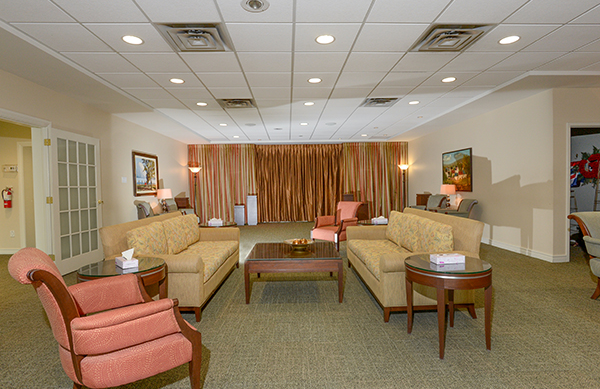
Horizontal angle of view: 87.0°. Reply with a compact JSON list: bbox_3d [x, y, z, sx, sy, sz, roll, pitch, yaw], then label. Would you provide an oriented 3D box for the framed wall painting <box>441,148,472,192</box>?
[{"bbox_3d":[3.629,-0.535,7.379,0.040,0.930,1.290,-1,2,-2],"label":"framed wall painting"}]

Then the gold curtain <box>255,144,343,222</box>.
[{"bbox_3d":[-0.020,-0.356,10.280,2.790,2.526,0.160,-1,2,-2],"label":"gold curtain"}]

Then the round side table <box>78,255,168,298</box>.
[{"bbox_3d":[-1.380,0.871,2.509,0.605,0.610,0.605,-1,2,-2],"label":"round side table"}]

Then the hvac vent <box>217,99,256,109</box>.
[{"bbox_3d":[-1.060,-1.581,5.450,0.610,0.050,0.610,-1,2,-2],"label":"hvac vent"}]

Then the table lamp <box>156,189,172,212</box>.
[{"bbox_3d":[-3.112,0.161,7.296,0.345,0.555,0.345,-1,2,-2],"label":"table lamp"}]

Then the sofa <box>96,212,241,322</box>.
[{"bbox_3d":[-1.345,0.701,3.771,0.890,0.865,1.910,-1,2,1],"label":"sofa"}]

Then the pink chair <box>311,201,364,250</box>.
[{"bbox_3d":[0.761,0.612,6.334,0.670,0.890,0.820,1,2,39],"label":"pink chair"}]

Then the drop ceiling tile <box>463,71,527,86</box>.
[{"bbox_3d":[2.634,-1.578,4.321,0.605,0.025,0.600,-1,2,-2],"label":"drop ceiling tile"}]

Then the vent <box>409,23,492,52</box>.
[{"bbox_3d":[1.467,-1.543,3.109,0.600,0.050,0.600,-1,2,-2],"label":"vent"}]

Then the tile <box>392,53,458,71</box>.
[{"bbox_3d":[1.444,-1.553,3.719,0.600,0.030,0.600,-1,2,-2],"label":"tile"}]

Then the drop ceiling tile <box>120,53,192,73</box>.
[{"bbox_3d":[-1.596,-1.505,3.605,0.605,0.025,0.600,-1,2,-2],"label":"drop ceiling tile"}]

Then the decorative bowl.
[{"bbox_3d":[-0.007,0.623,3.828,0.375,0.110,0.375,-1,2,0],"label":"decorative bowl"}]

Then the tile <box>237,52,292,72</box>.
[{"bbox_3d":[-0.383,-1.524,3.645,0.610,0.020,0.610,-1,2,-2],"label":"tile"}]

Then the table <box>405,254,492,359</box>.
[{"bbox_3d":[1.134,0.833,2.452,0.605,0.610,0.605,-1,2,-2],"label":"table"}]

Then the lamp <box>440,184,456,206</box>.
[{"bbox_3d":[3.418,0.069,7.293,0.345,0.570,0.345,-1,2,-2],"label":"lamp"}]

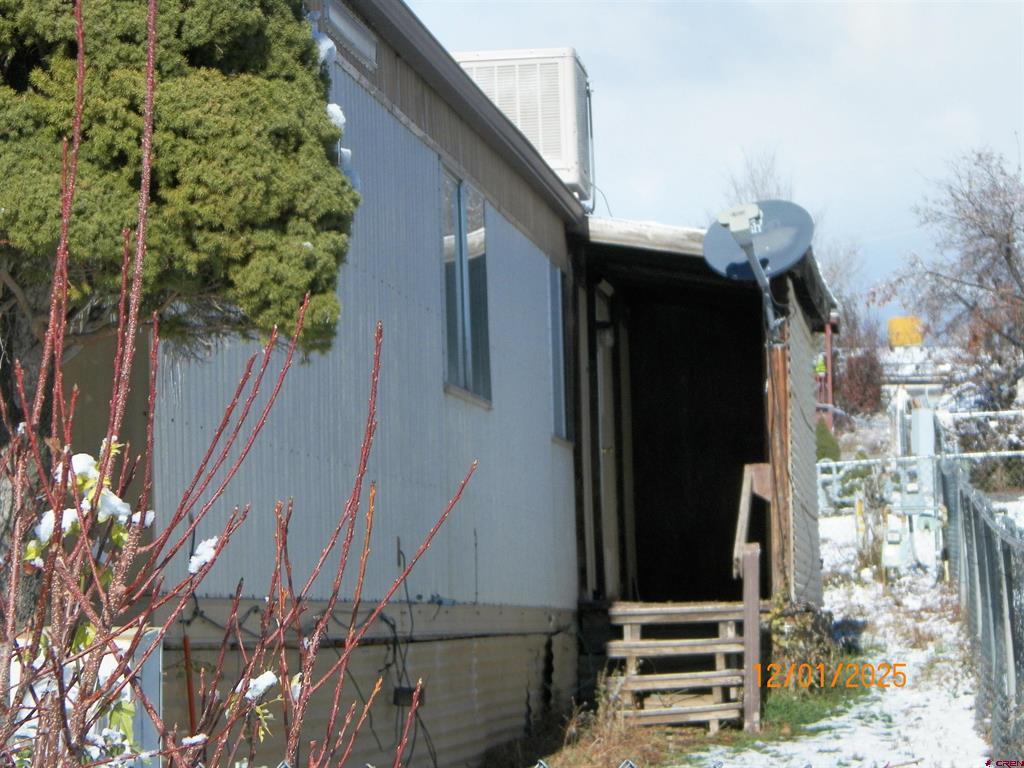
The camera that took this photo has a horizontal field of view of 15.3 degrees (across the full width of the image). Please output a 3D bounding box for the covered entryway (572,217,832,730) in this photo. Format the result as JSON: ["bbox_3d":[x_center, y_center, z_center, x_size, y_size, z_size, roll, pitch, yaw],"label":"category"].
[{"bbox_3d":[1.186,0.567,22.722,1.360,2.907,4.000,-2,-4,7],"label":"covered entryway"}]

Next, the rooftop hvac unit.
[{"bbox_3d":[0.003,-1.541,23.126,0.870,0.810,0.880,-2,-4,5],"label":"rooftop hvac unit"}]

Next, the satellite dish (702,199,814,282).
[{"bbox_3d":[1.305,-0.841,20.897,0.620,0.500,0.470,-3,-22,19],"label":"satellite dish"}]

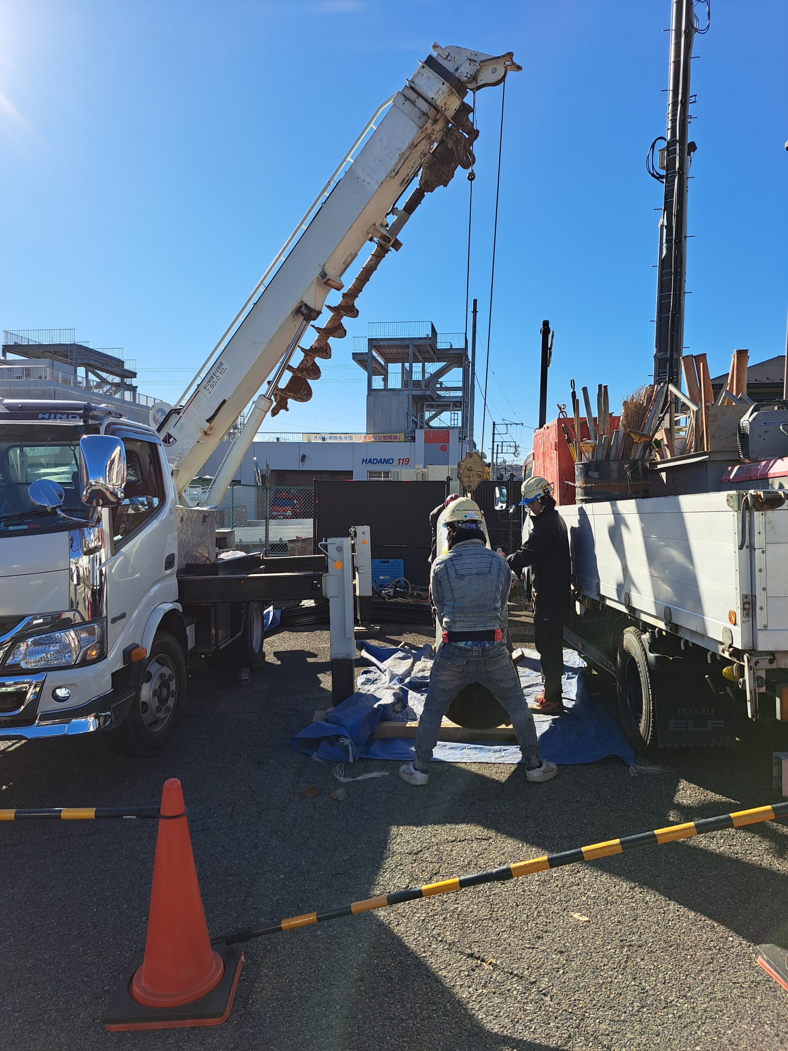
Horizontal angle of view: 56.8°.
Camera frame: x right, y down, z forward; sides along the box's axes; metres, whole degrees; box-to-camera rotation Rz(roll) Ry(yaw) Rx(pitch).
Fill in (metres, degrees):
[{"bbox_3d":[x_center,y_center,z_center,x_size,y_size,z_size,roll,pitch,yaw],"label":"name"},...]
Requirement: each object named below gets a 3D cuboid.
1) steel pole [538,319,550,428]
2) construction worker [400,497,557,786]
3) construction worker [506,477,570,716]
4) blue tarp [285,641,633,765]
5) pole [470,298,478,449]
[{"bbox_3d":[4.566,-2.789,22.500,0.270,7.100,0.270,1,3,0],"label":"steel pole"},{"bbox_3d":[0.503,0.636,4.312,0.900,1.670,0.660,1,3,2],"label":"construction worker"},{"bbox_3d":[1.077,0.490,5.480,0.520,1.790,0.500,1,3,-6],"label":"construction worker"},{"bbox_3d":[0.520,1.261,6.000,2.600,0.260,3.050,1,3,-2],"label":"blue tarp"},{"bbox_3d":[4.046,-5.887,38.000,0.270,11.800,0.270,1,3,0],"label":"pole"}]

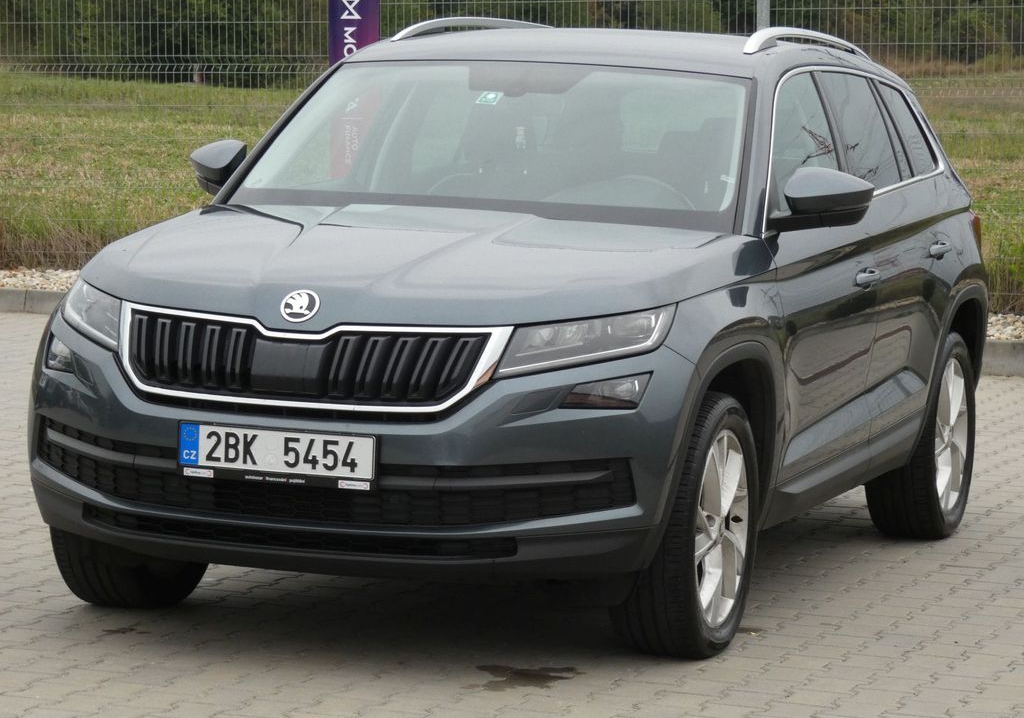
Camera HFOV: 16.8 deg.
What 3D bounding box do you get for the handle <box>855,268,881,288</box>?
[{"bbox_3d":[1.062,-0.249,10.364,0.050,0.050,0.200,4,5,19],"label":"handle"}]

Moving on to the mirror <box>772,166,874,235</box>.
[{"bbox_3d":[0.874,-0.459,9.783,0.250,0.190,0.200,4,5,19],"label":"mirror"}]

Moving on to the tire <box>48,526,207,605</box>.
[{"bbox_3d":[-1.037,0.337,9.684,0.245,0.710,0.710,4,5,19],"label":"tire"}]

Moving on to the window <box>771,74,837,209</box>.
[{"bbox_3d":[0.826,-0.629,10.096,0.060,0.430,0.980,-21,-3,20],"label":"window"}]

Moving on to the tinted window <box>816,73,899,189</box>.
[{"bbox_3d":[1.104,-0.712,10.884,0.060,0.390,0.690,-21,-3,20],"label":"tinted window"}]

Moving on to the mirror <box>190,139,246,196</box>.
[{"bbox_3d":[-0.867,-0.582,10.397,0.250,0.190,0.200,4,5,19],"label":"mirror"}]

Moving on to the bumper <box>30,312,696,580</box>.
[{"bbox_3d":[-0.498,0.222,8.812,1.840,0.620,0.560,4,5,19],"label":"bumper"}]

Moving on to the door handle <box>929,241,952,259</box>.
[{"bbox_3d":[1.394,-0.360,11.286,0.050,0.050,0.200,4,5,19],"label":"door handle"}]

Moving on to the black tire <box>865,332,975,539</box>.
[{"bbox_3d":[1.383,0.244,11.782,0.245,0.710,0.710,4,5,19],"label":"black tire"}]

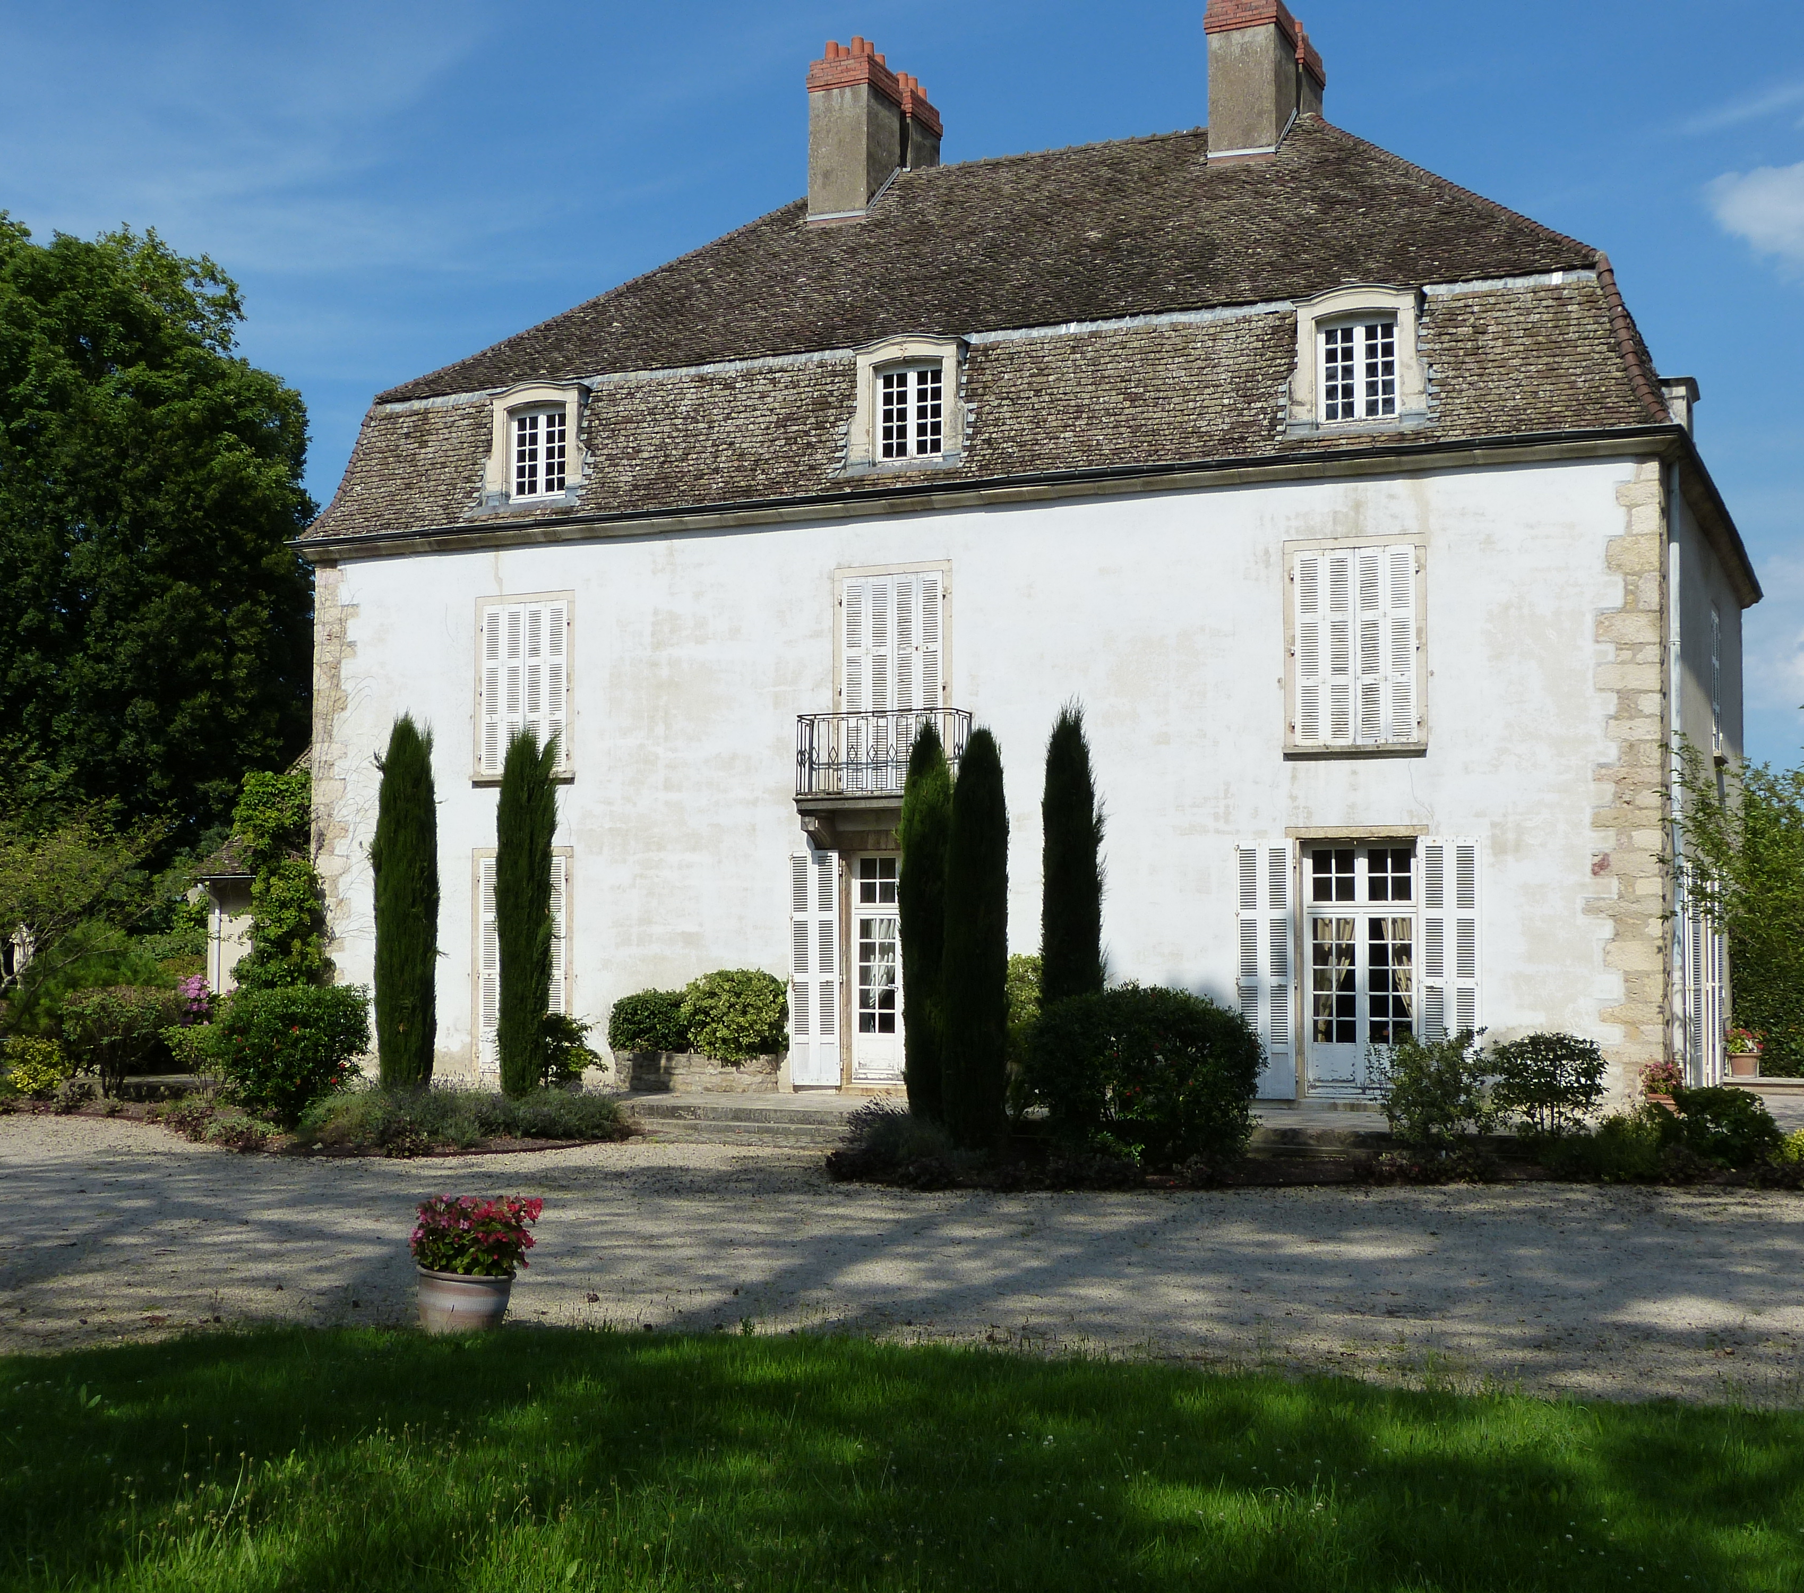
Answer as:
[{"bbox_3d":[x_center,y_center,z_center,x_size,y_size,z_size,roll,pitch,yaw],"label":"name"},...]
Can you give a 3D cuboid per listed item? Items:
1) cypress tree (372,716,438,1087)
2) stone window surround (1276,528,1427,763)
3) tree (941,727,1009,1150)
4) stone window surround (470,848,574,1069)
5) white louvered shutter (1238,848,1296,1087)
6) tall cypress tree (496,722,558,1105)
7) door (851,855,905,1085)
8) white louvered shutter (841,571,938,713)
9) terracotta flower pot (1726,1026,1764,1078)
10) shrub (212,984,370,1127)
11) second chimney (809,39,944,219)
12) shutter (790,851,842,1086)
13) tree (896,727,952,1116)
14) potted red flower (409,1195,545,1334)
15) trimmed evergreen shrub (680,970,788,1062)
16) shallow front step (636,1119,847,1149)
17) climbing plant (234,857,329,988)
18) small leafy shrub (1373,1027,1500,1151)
[{"bbox_3d":[-5.481,1.283,25.080,0.715,4.344,0.679,-2,-4,24],"label":"cypress tree"},{"bbox_3d":[4.781,-1.568,23.957,1.531,2.370,0.200,-1,-4,24],"label":"stone window surround"},{"bbox_3d":[0.708,1.408,22.021,0.632,4.098,0.632,0,-3,0],"label":"tree"},{"bbox_3d":[-4.677,2.062,27.844,1.472,2.850,0.162,-2,-4,24],"label":"stone window surround"},{"bbox_3d":[3.850,1.832,24.071,0.602,2.706,0.045,-1,-4,24],"label":"white louvered shutter"},{"bbox_3d":[-4.084,1.354,24.700,0.677,4.170,0.643,0,-4,0],"label":"tall cypress tree"},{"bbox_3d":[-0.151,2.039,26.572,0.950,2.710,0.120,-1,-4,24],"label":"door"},{"bbox_3d":[-0.107,-1.310,26.066,1.264,2.479,0.050,-1,-4,24],"label":"white louvered shutter"},{"bbox_3d":[9.643,2.923,25.971,0.434,0.593,0.434,-1,-4,24],"label":"terracotta flower pot"},{"bbox_3d":[-7.316,3.101,27.200,1.889,1.730,1.750,-2,-4,24],"label":"shrub"},{"bbox_3d":[-0.325,-9.402,33.340,0.978,2.763,2.913,-1,-4,24],"label":"second chimney"},{"bbox_3d":[-1.021,1.992,26.211,0.602,2.696,0.045,-1,-4,24],"label":"shutter"},{"bbox_3d":[0.261,1.387,23.009,0.593,4.246,0.593,0,-3,0],"label":"tree"},{"bbox_3d":[-2.096,2.321,11.200,0.663,0.704,0.600,-2,-4,24],"label":"potted red flower"},{"bbox_3d":[-2.141,2.808,29.000,1.378,1.187,1.150,-2,-4,24],"label":"trimmed evergreen shrub"},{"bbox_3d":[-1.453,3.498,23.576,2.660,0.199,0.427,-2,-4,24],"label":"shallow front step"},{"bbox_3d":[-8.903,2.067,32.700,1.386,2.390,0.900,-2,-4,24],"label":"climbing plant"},{"bbox_3d":[4.673,2.590,19.855,1.030,1.103,0.979,-2,-4,24],"label":"small leafy shrub"}]

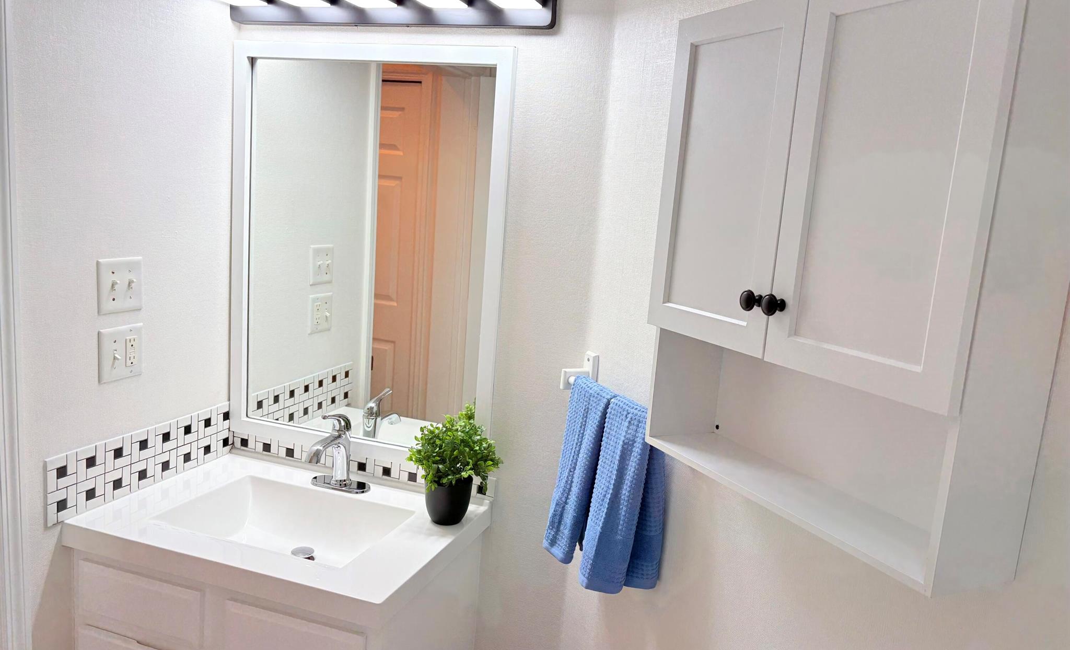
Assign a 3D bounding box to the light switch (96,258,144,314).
[{"bbox_3d":[-0.935,-0.089,1.819,0.015,0.121,0.123,7,10,18],"label":"light switch"}]

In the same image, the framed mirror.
[{"bbox_3d":[-0.442,-0.172,2.042,0.764,1.037,0.025,7,10,18],"label":"framed mirror"}]

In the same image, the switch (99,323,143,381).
[{"bbox_3d":[-0.946,0.066,1.844,0.015,0.120,0.122,7,10,18],"label":"switch"}]

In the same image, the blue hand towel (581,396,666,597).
[{"bbox_3d":[0.181,0.342,1.633,0.082,0.388,0.189,0,10,-26],"label":"blue hand towel"}]

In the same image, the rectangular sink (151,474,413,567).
[{"bbox_3d":[-0.577,0.504,1.876,0.488,0.128,0.336,7,10,18],"label":"rectangular sink"}]

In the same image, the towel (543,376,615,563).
[{"bbox_3d":[0.107,0.325,1.787,0.082,0.393,0.178,0,10,-26],"label":"towel"}]

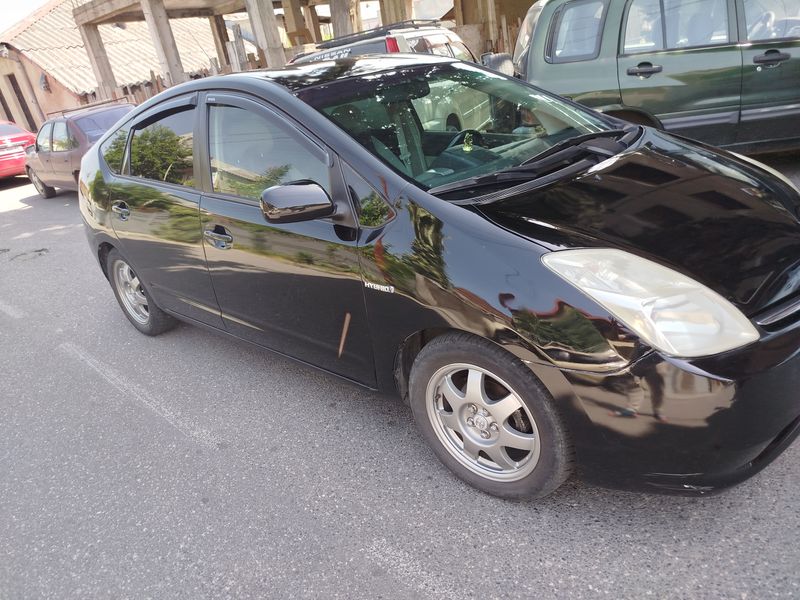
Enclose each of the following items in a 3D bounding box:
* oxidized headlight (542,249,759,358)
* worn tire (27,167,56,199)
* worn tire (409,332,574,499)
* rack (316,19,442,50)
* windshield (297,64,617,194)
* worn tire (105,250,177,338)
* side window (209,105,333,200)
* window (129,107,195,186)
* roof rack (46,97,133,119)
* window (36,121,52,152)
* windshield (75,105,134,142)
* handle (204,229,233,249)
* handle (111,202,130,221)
[{"bbox_3d":[0.638,0.005,1.413,0.480,0.280,0.280,12,29,41],"label":"oxidized headlight"},{"bbox_3d":[-7.258,-2.372,11.246,0.610,0.610,0.190,13,31,42],"label":"worn tire"},{"bbox_3d":[0.301,0.353,1.787,0.620,0.620,0.190,11,29,40],"label":"worn tire"},{"bbox_3d":[-0.300,-3.716,7.750,1.150,0.140,1.500,2,24,26],"label":"rack"},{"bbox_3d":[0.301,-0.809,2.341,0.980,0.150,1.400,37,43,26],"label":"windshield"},{"bbox_3d":[-1.658,-0.064,3.582,0.620,0.620,0.190,12,30,42],"label":"worn tire"},{"bbox_3d":[-0.519,-0.591,2.145,0.830,0.420,0.050,12,10,41],"label":"side window"},{"bbox_3d":[-1.181,-0.762,2.731,0.050,0.370,0.700,-2,10,-44],"label":"window"},{"bbox_3d":[-5.599,-3.451,9.970,1.000,0.120,1.080,13,31,42],"label":"roof rack"},{"bbox_3d":[-6.657,-3.042,10.417,0.850,0.420,0.080,13,11,42],"label":"window"},{"bbox_3d":[-4.933,-2.992,9.485,1.250,0.500,0.120,-30,-8,-40],"label":"windshield"},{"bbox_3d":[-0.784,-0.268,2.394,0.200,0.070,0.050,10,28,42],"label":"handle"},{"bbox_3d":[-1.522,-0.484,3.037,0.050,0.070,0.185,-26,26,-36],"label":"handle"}]

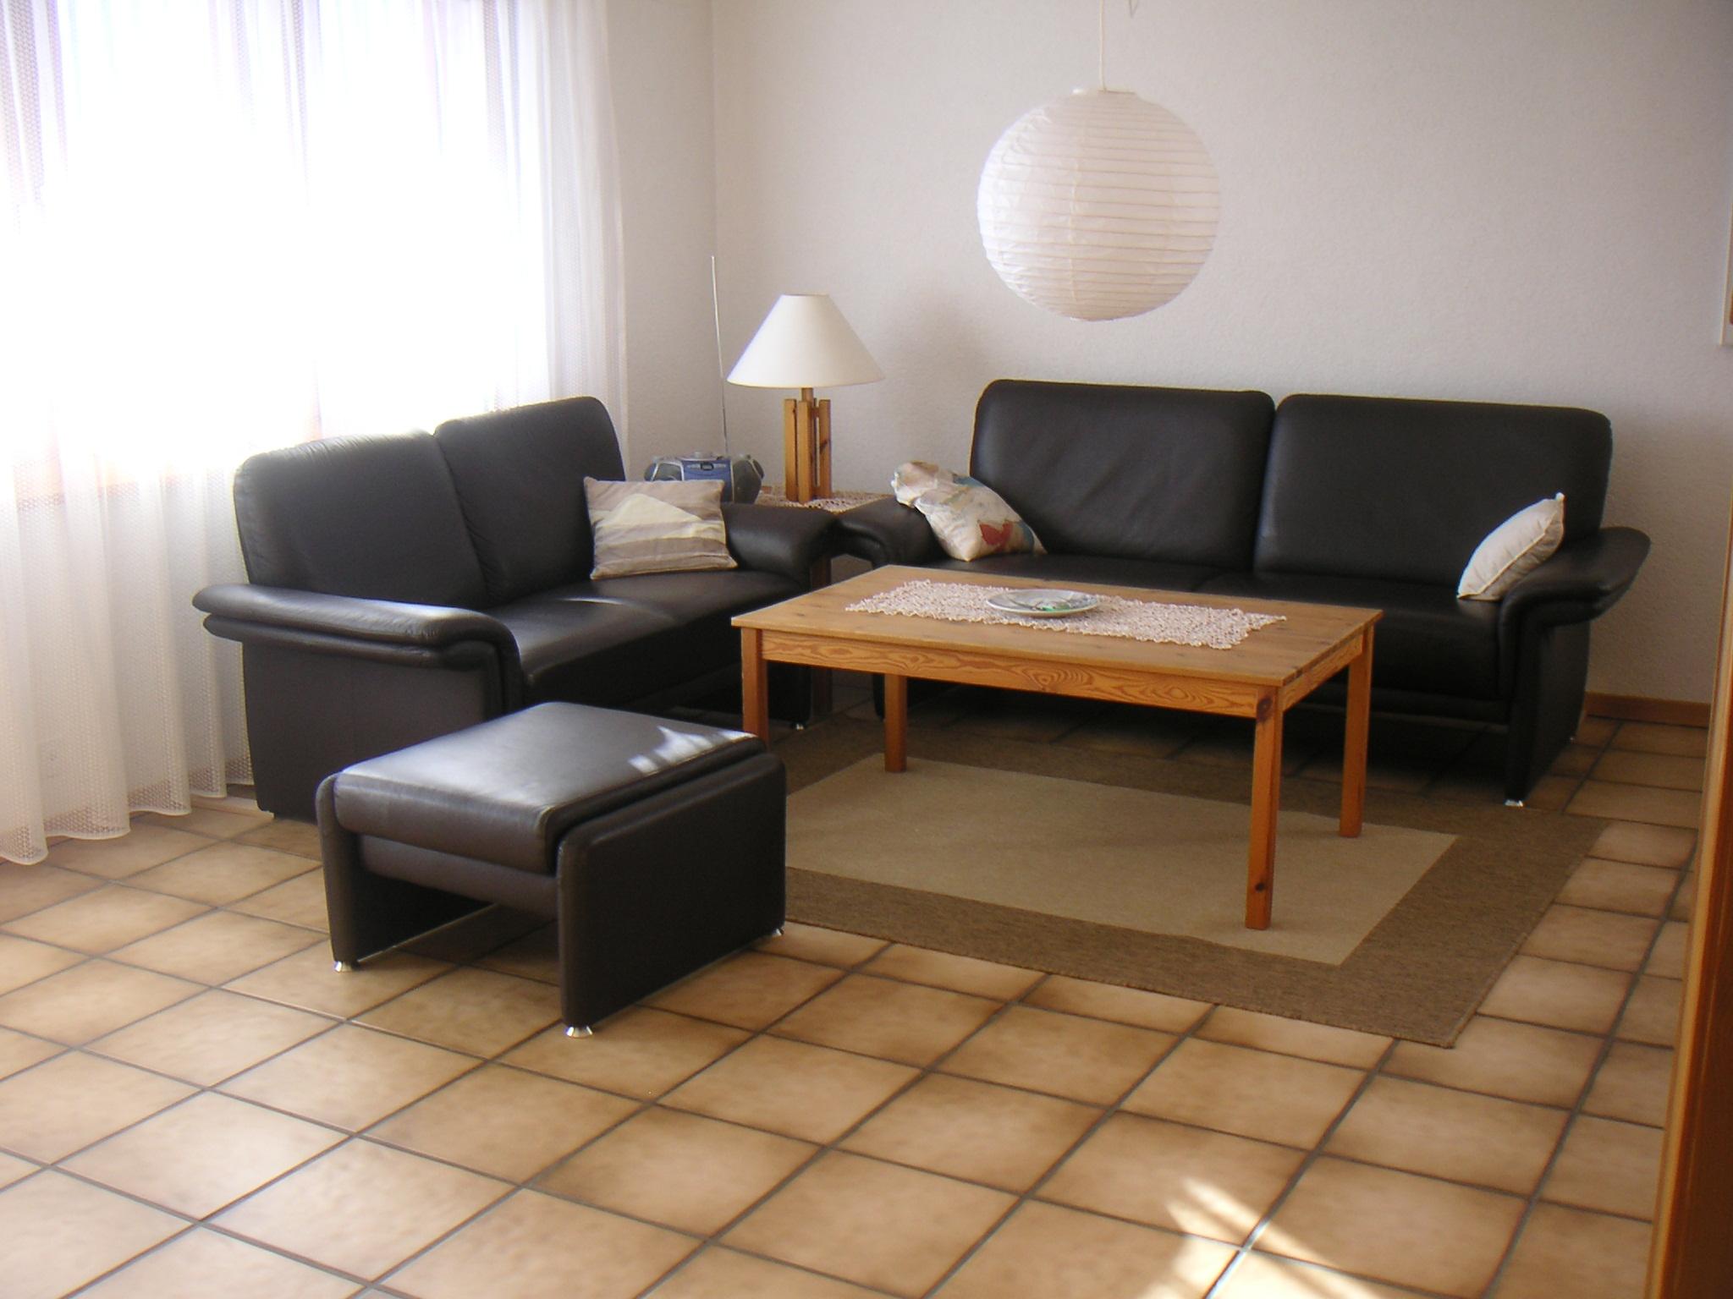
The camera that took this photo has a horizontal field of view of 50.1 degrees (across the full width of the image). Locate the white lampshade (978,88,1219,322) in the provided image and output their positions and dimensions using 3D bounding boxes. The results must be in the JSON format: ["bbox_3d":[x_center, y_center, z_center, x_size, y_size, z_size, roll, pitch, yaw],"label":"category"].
[{"bbox_3d":[0.485,-0.929,3.870,0.500,0.480,0.500,1,12,7],"label":"white lampshade"}]

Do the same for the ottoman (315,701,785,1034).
[{"bbox_3d":[-0.569,0.376,3.454,0.615,0.400,0.605,7,14,31],"label":"ottoman"}]

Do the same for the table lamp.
[{"bbox_3d":[-0.181,-0.754,5.566,0.477,0.601,0.477,-1,12,-2],"label":"table lamp"}]

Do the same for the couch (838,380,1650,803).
[{"bbox_3d":[0.959,-0.214,4.938,2.020,0.880,0.870,6,14,29],"label":"couch"}]

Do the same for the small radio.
[{"bbox_3d":[-0.494,-0.538,5.629,0.345,0.160,0.200,-2,12,-5],"label":"small radio"}]

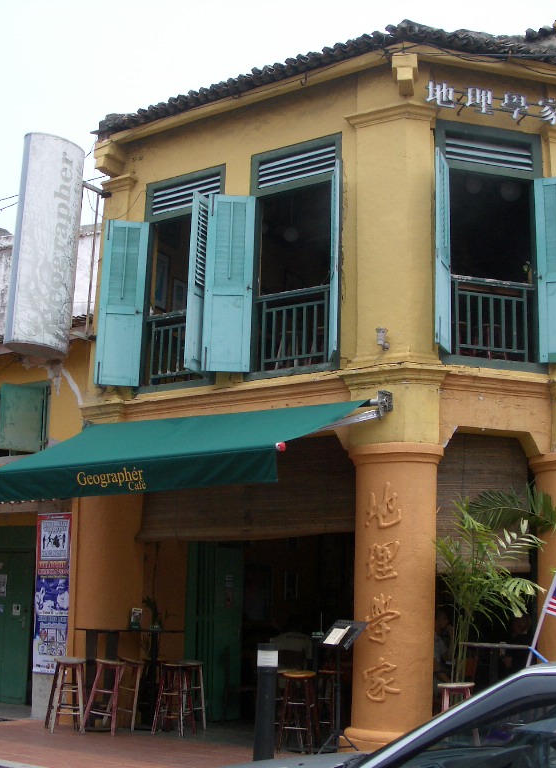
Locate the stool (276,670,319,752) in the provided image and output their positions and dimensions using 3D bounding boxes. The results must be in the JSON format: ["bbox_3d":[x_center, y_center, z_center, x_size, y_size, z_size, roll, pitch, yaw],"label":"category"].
[{"bbox_3d":[0.182,3.133,9.911,0.365,0.715,0.365,1,-12,6],"label":"stool"}]

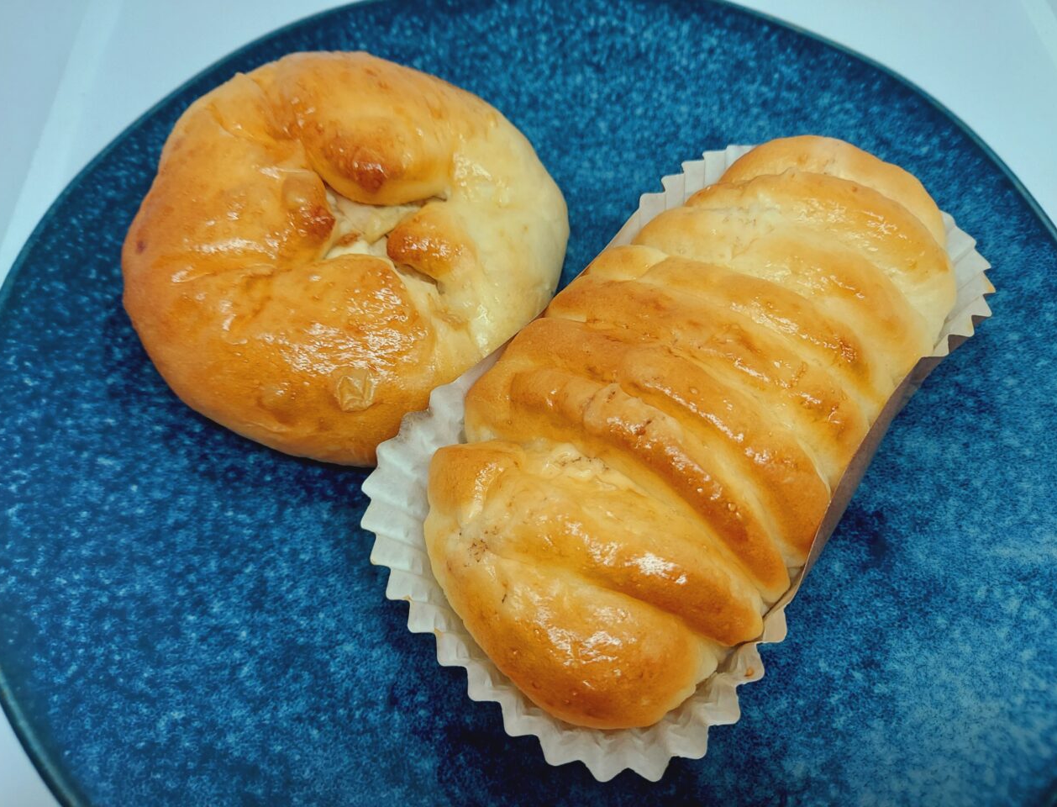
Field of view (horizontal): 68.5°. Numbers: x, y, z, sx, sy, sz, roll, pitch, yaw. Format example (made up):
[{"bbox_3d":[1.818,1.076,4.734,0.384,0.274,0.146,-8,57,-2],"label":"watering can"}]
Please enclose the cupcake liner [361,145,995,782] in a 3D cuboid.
[{"bbox_3d":[0.040,0.001,0.183,0.087,0.034,0.165,38,68,18],"label":"cupcake liner"}]

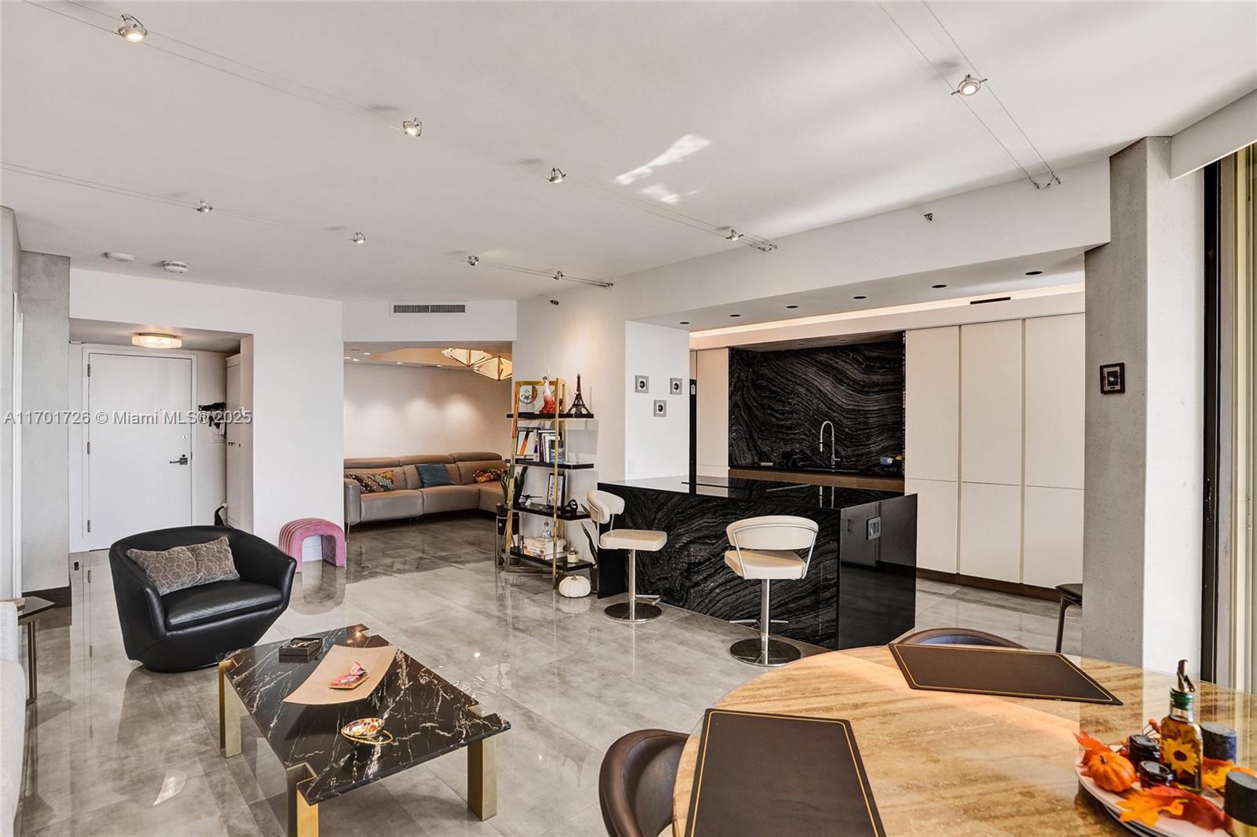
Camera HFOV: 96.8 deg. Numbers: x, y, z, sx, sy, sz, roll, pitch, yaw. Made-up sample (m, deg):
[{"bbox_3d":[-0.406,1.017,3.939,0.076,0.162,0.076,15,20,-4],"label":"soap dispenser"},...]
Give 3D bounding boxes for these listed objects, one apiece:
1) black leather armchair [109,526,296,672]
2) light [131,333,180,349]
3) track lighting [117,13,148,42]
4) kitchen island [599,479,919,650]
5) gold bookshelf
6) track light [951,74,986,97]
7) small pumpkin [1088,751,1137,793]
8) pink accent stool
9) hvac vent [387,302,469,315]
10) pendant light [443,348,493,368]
[{"bbox_3d":[-2.610,1.072,3.460,0.780,0.715,0.820,0,0,37],"label":"black leather armchair"},{"bbox_3d":[-4.540,-0.745,5.380,0.370,0.110,0.370,0,0,-41],"label":"light"},{"bbox_3d":[-1.468,-1.155,1.653,0.070,0.060,0.085,0,0,-44],"label":"track lighting"},{"bbox_3d":[0.856,0.973,4.100,1.020,0.915,2.000,0,0,-45],"label":"kitchen island"},{"bbox_3d":[-0.745,0.545,5.100,0.980,1.770,0.360,0,0,44],"label":"gold bookshelf"},{"bbox_3d":[1.178,-1.155,1.935,0.065,0.060,0.100,0,0,-44],"label":"track light"},{"bbox_3d":[0.851,0.621,0.985,0.066,0.058,0.066,0,0,41],"label":"small pumpkin"},{"bbox_3d":[-3.056,1.212,5.436,0.420,0.435,0.410,0,0,45],"label":"pink accent stool"},{"bbox_3d":[-2.070,-1.140,5.790,0.810,0.125,0.030,0,0,0],"label":"hvac vent"},{"bbox_3d":[-2.080,-0.790,7.300,0.620,0.240,0.600,0,0,-18],"label":"pendant light"}]

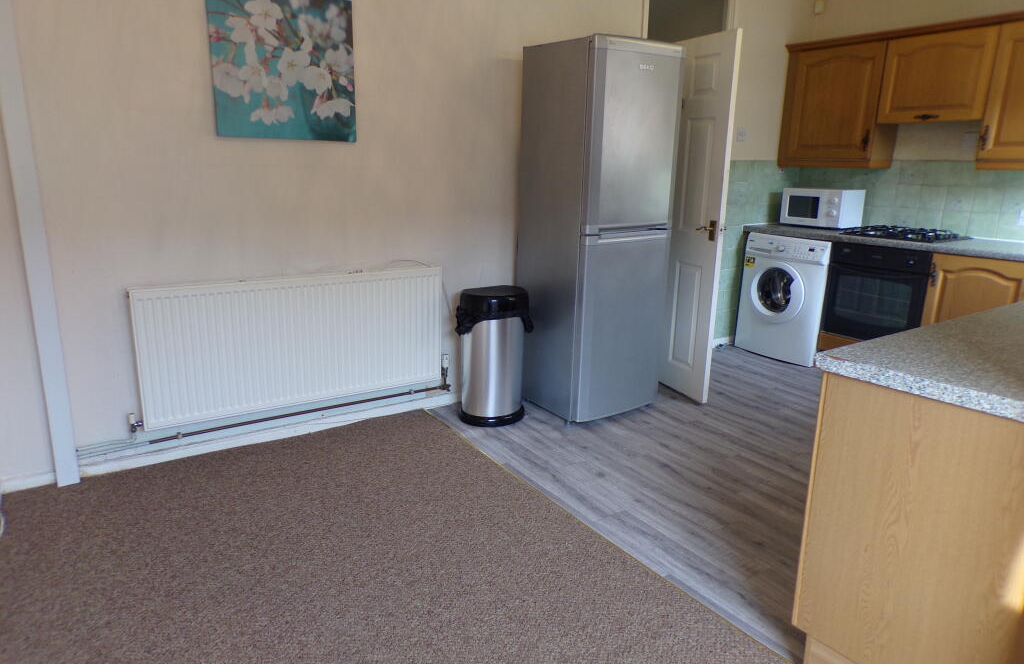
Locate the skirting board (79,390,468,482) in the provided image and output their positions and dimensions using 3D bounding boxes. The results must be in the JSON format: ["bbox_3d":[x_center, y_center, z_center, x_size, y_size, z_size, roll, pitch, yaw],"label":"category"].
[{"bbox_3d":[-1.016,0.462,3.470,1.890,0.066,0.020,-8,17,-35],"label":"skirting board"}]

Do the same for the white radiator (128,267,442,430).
[{"bbox_3d":[-0.971,0.037,3.340,1.420,0.596,0.085,-8,17,-35],"label":"white radiator"}]

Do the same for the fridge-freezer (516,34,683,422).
[{"bbox_3d":[0.425,-0.511,3.779,0.567,1.878,0.570,-8,17,-34],"label":"fridge-freezer"}]

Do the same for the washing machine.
[{"bbox_3d":[2.055,-0.259,5.061,0.550,0.853,0.600,-9,17,-36],"label":"washing machine"}]

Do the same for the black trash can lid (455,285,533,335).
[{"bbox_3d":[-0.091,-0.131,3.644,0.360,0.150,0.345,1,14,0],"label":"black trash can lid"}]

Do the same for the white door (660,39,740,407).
[{"bbox_3d":[0.964,-0.643,4.125,0.045,1.974,0.771,-5,15,-23],"label":"white door"}]

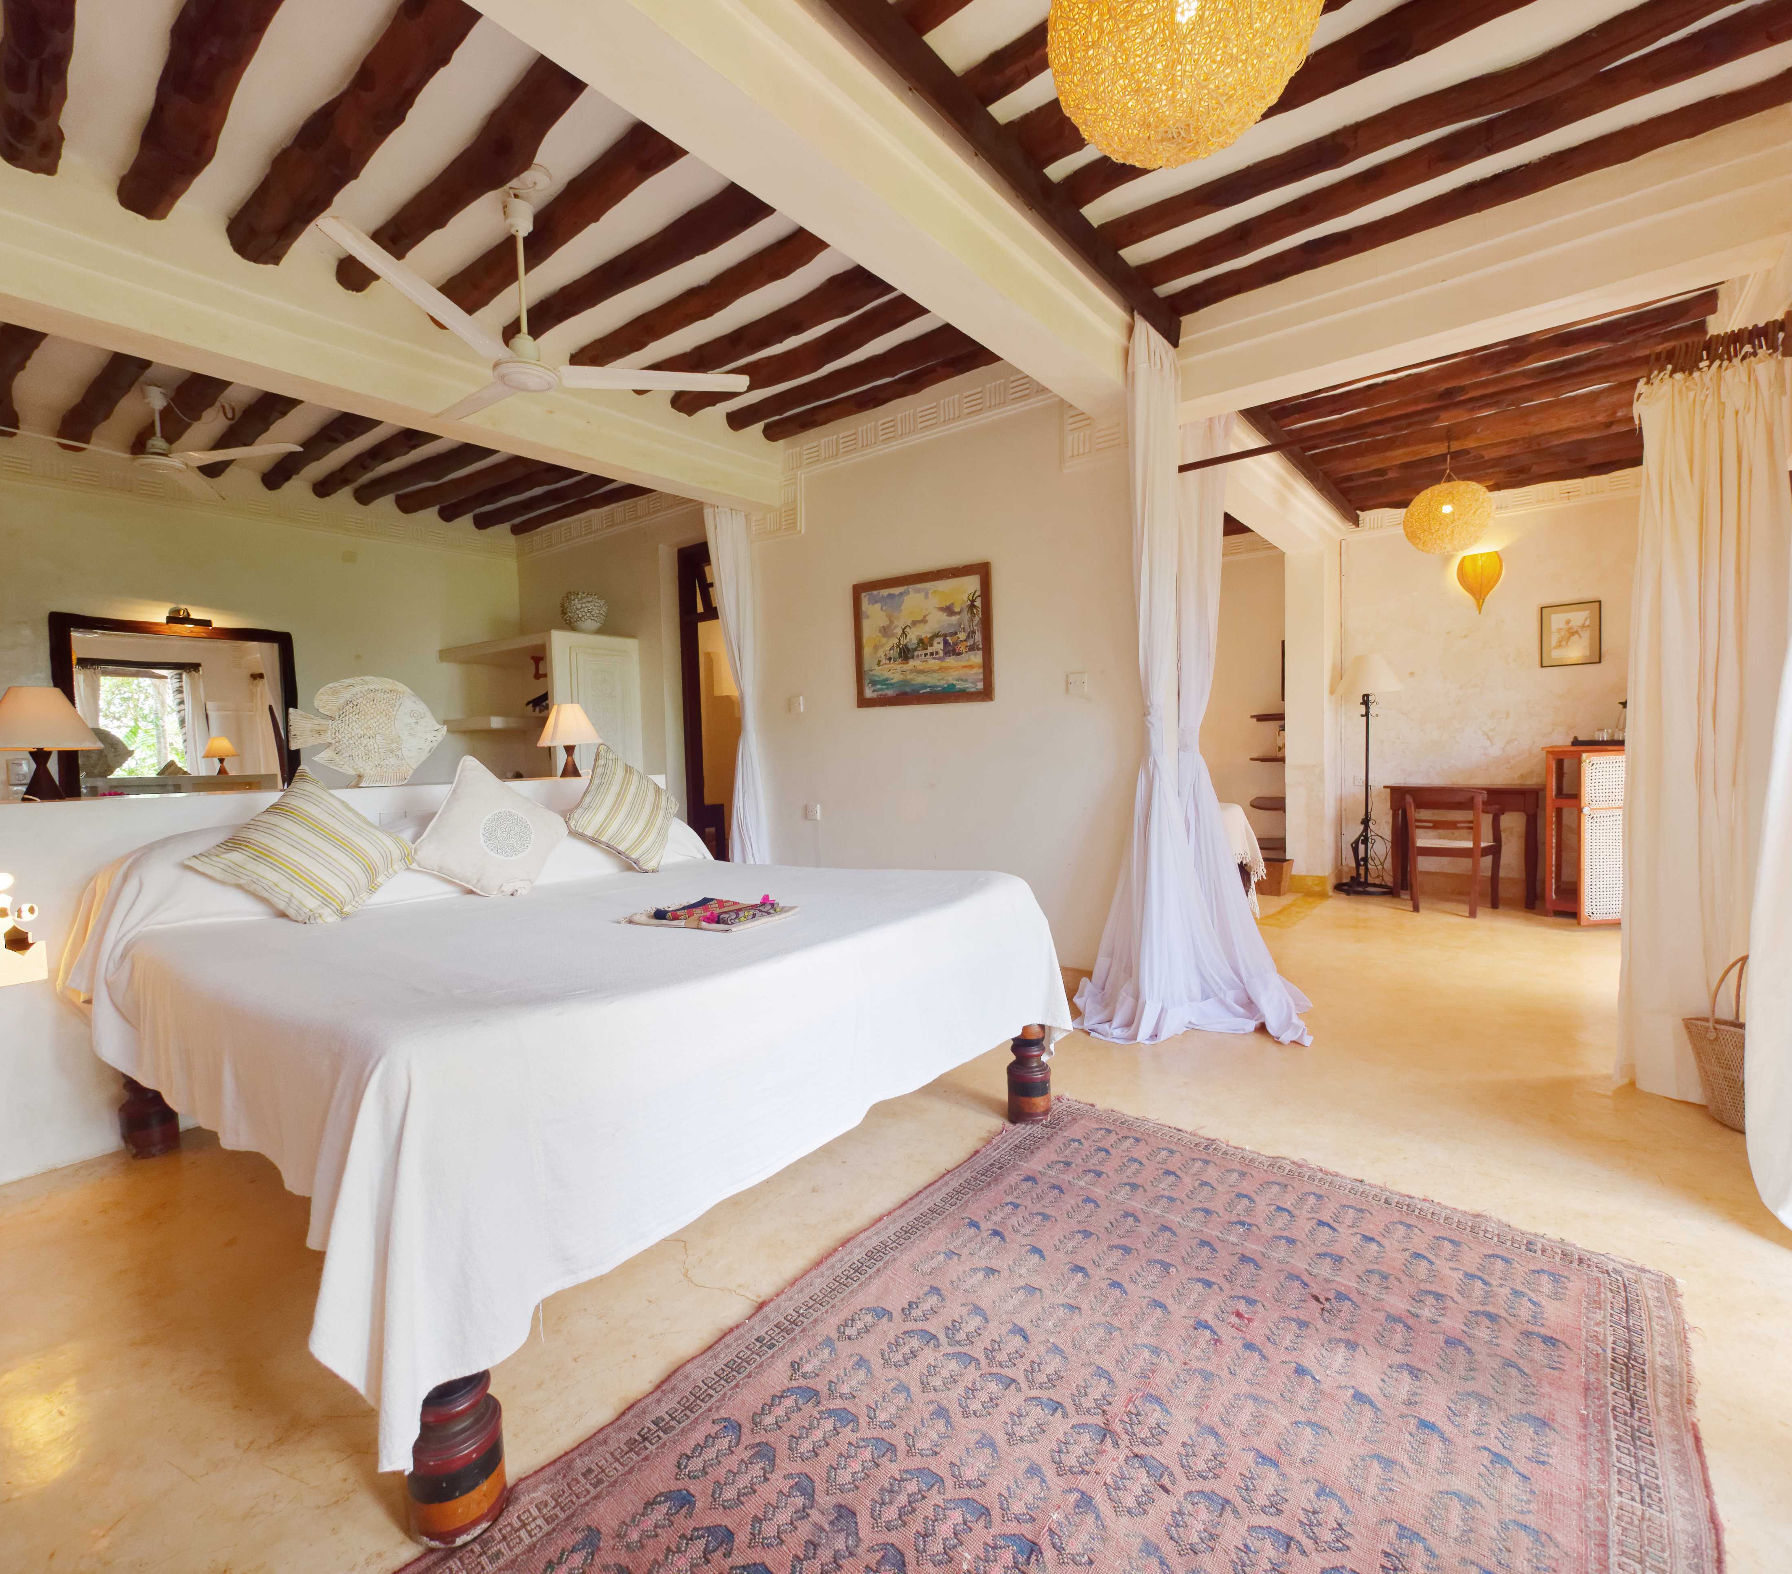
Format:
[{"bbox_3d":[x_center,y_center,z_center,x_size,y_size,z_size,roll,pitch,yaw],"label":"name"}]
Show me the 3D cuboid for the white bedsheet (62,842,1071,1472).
[{"bbox_3d":[-0.963,0.522,2.611,2.280,0.708,2.100,1,4,38],"label":"white bedsheet"}]

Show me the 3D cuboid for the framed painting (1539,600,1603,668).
[{"bbox_3d":[4.543,-1.023,5.712,0.317,0.406,0.020,1,4,38],"label":"framed painting"}]

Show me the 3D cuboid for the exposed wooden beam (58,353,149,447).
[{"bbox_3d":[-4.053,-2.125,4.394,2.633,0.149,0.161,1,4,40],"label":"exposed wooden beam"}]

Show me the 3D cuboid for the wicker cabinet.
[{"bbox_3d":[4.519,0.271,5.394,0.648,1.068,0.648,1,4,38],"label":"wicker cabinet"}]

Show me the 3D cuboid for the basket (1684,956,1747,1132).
[{"bbox_3d":[2.506,0.721,2.441,0.356,0.489,0.299,1,4,40],"label":"basket"}]

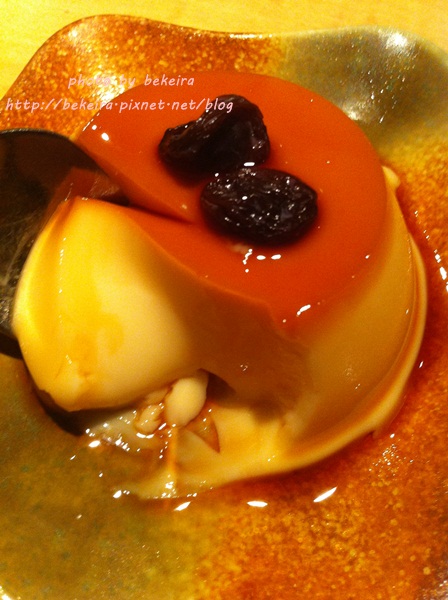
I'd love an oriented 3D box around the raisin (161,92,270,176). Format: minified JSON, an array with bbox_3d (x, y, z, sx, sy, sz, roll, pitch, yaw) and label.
[{"bbox_3d":[-0.002,-0.029,0.109,0.021,0.009,0.013,-18,59,-12],"label":"raisin"}]

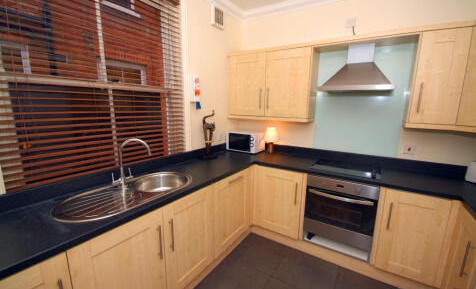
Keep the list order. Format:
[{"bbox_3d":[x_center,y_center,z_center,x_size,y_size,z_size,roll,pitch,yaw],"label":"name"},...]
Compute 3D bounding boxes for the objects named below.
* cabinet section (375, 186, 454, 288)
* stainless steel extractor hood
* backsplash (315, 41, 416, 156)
[{"bbox_3d":[1.516,0.714,1.786,0.418,0.730,0.480,7,11,32],"label":"cabinet section"},{"bbox_3d":[1.158,-0.739,1.939,0.600,0.450,0.430,7,11,31],"label":"stainless steel extractor hood"},{"bbox_3d":[1.292,-0.455,2.151,0.855,1.125,0.012,7,11,31],"label":"backsplash"}]

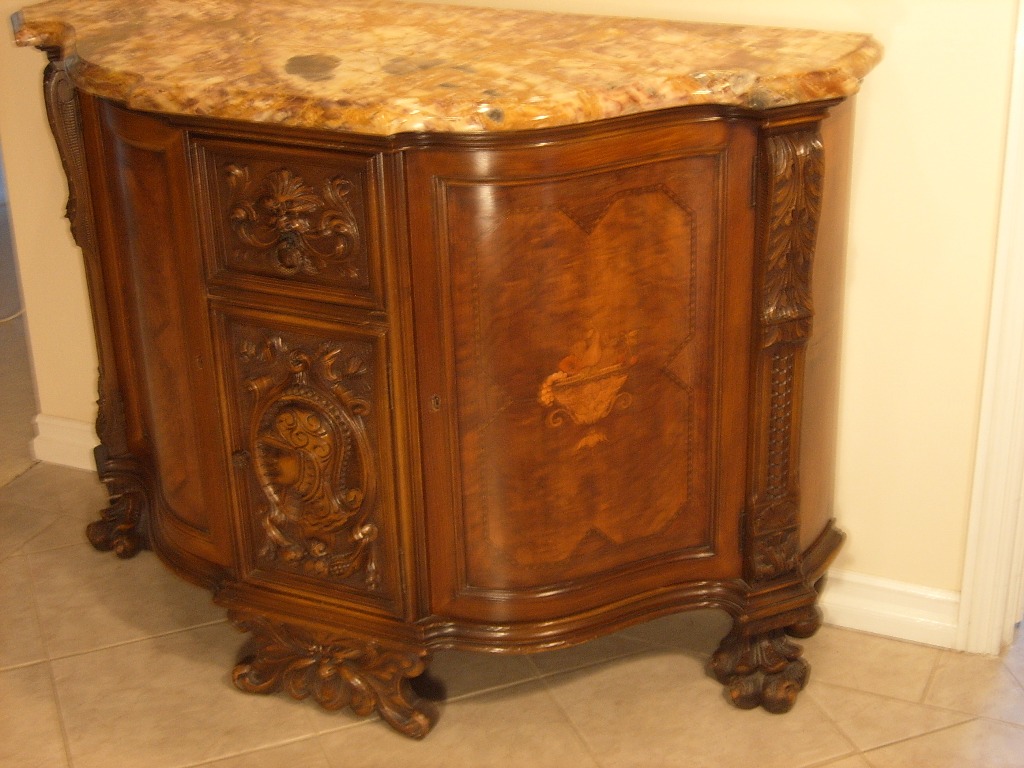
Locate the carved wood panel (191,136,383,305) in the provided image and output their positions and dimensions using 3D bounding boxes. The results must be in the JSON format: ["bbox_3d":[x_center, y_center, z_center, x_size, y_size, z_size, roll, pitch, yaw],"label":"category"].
[{"bbox_3d":[-0.270,-0.196,2.006,0.252,0.193,0.033,9,27,23],"label":"carved wood panel"}]

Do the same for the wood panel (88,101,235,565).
[{"bbox_3d":[-0.525,-0.098,2.327,0.069,0.641,0.431,-16,28,-27],"label":"wood panel"}]

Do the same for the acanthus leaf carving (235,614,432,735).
[{"bbox_3d":[-0.243,0.380,2.293,0.337,0.155,0.083,9,27,23],"label":"acanthus leaf carving"}]

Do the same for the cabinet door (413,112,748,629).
[{"bbox_3d":[0.097,0.004,2.064,0.431,0.641,0.069,-6,25,-9],"label":"cabinet door"}]

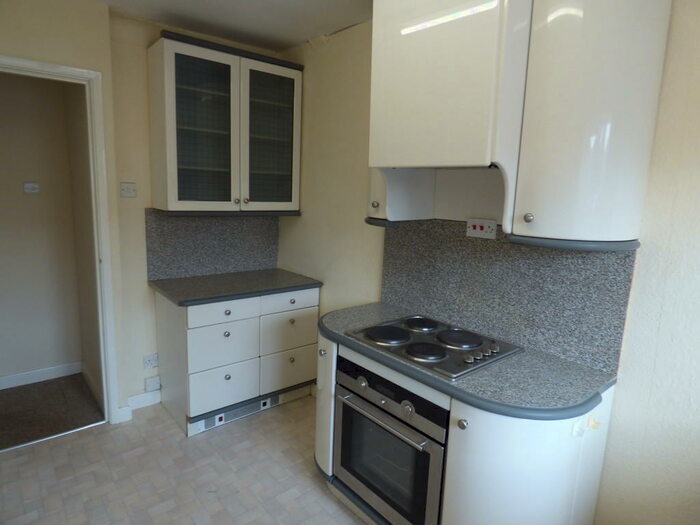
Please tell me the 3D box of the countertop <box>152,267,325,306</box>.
[{"bbox_3d":[-0.772,0.155,2.782,0.985,0.040,0.616,-5,12,-40],"label":"countertop"}]

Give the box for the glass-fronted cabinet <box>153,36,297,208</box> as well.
[{"bbox_3d":[-0.805,-0.846,2.747,0.938,1.023,0.319,-5,12,-40],"label":"glass-fronted cabinet"}]

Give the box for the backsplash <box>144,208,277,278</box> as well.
[{"bbox_3d":[-0.955,-0.148,2.965,0.981,0.481,0.014,-5,12,-40],"label":"backsplash"}]

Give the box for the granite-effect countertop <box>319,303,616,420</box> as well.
[{"bbox_3d":[0.337,0.372,1.776,0.639,0.040,1.302,-5,12,-40],"label":"granite-effect countertop"}]

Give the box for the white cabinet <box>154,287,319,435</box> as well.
[{"bbox_3d":[-0.779,0.577,2.874,0.935,0.825,0.599,-5,12,-40],"label":"white cabinet"}]

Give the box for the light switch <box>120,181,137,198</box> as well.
[{"bbox_3d":[-1.382,-0.452,2.531,0.087,0.088,0.012,-5,12,-40],"label":"light switch"}]

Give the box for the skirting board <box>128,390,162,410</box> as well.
[{"bbox_3d":[-1.399,0.942,2.780,0.196,0.080,0.021,-5,12,-40],"label":"skirting board"}]

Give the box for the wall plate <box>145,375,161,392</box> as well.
[{"bbox_3d":[-1.335,0.831,2.744,0.090,0.092,0.012,-5,12,-41],"label":"wall plate"}]

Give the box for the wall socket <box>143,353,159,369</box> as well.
[{"bbox_3d":[-1.361,0.685,2.781,0.088,0.090,0.013,-5,12,-40],"label":"wall socket"}]

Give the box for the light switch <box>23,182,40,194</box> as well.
[{"bbox_3d":[-2.209,-0.516,2.810,0.090,0.080,0.015,-5,12,-40],"label":"light switch"}]

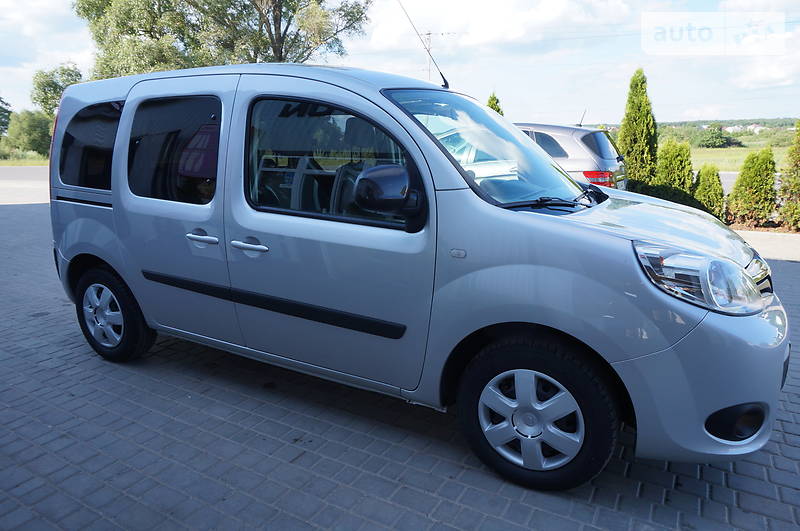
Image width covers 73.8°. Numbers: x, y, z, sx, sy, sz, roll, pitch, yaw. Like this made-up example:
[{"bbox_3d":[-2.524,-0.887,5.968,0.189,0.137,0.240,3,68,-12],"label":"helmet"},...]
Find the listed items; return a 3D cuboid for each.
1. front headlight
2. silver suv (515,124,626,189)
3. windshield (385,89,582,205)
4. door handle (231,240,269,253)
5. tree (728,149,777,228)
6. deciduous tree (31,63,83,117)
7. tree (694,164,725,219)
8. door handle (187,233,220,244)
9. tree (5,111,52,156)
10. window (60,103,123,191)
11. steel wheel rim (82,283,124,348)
[{"bbox_3d":[1.077,0.024,1.880,0.460,0.260,0.370,7,15,28],"label":"front headlight"},{"bbox_3d":[1.276,-1.554,9.041,4.700,1.660,1.860,7,15,28],"label":"silver suv"},{"bbox_3d":[0.532,-0.615,2.808,0.840,0.170,1.390,48,28,12],"label":"windshield"},{"bbox_3d":[-0.721,-0.094,2.555,0.224,0.040,0.055,7,13,28],"label":"door handle"},{"bbox_3d":[5.786,-1.310,8.704,0.680,1.240,0.680,7,15,28],"label":"tree"},{"bbox_3d":[-28.880,-13.052,45.041,4.567,7.851,4.567,-7,14,-31],"label":"deciduous tree"},{"bbox_3d":[5.249,-1.227,9.028,0.470,0.950,0.470,7,15,28],"label":"tree"},{"bbox_3d":[-1.001,-0.137,2.700,0.215,0.040,0.055,7,13,28],"label":"door handle"},{"bbox_3d":[-28.608,-10.056,41.013,3.850,3.638,3.850,-8,15,-33],"label":"tree"},{"bbox_3d":[-1.801,-0.694,3.103,0.580,0.480,0.060,7,6,28],"label":"window"},{"bbox_3d":[-1.834,0.308,3.380,0.410,0.410,0.130,7,15,28],"label":"steel wheel rim"}]

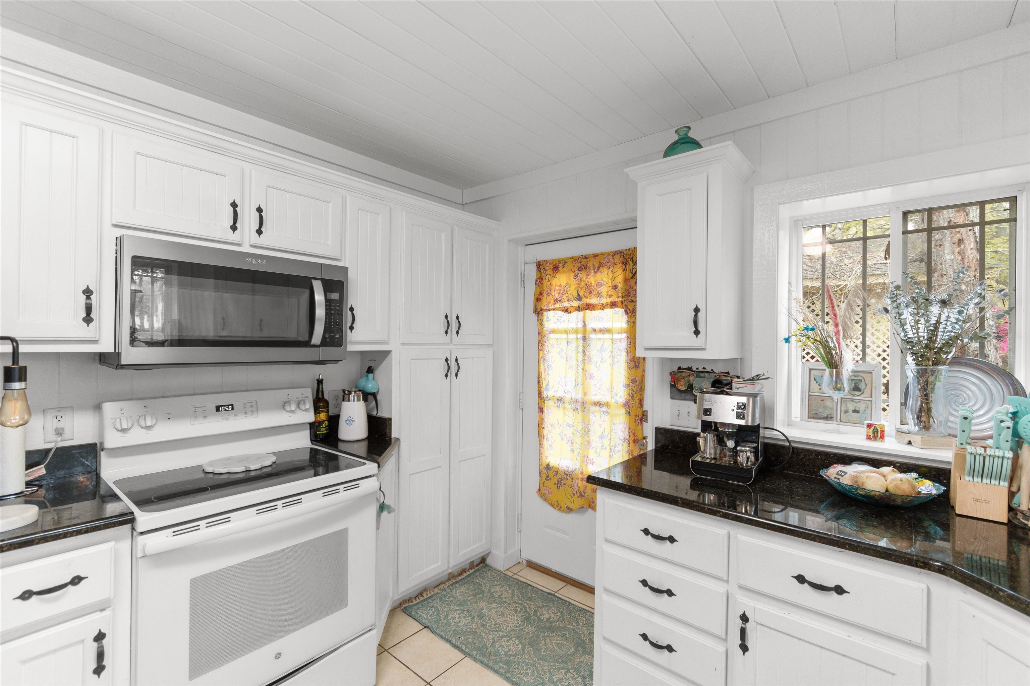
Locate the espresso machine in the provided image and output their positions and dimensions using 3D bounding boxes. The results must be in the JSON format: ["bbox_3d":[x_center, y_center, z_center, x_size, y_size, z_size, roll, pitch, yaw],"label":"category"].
[{"bbox_3d":[0.839,0.352,1.682,0.220,0.320,0.245,1,0,38],"label":"espresso machine"}]

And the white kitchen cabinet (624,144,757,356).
[{"bbox_3d":[0.745,-0.343,1.850,0.420,0.810,0.330,1,0,41],"label":"white kitchen cabinet"}]

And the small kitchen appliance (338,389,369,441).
[{"bbox_3d":[-0.843,0.379,2.308,0.190,0.265,0.150,1,0,-11],"label":"small kitchen appliance"}]

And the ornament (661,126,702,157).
[{"bbox_3d":[0.734,-0.839,1.878,0.195,0.225,0.195,1,0,41],"label":"ornament"}]

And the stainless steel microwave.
[{"bbox_3d":[-1.148,-0.128,1.785,0.430,0.435,0.760,1,0,41],"label":"stainless steel microwave"}]

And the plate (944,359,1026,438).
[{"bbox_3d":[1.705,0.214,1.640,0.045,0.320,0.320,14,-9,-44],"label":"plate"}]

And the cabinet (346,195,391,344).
[{"bbox_3d":[-0.834,-0.354,2.222,0.320,0.730,0.260,1,0,41],"label":"cabinet"}]

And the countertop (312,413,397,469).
[{"bbox_3d":[-0.725,0.464,2.107,0.670,0.140,0.325,1,0,41],"label":"countertop"}]

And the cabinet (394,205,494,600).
[{"bbox_3d":[-0.526,0.343,2.719,0.360,2.150,0.770,1,0,42],"label":"cabinet"}]

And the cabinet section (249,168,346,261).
[{"bbox_3d":[-1.043,-0.536,1.947,0.320,0.300,0.376,0,0,41],"label":"cabinet section"}]

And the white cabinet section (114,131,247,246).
[{"bbox_3d":[-1.310,-0.539,1.645,0.320,0.300,0.368,0,0,41],"label":"white cabinet section"}]

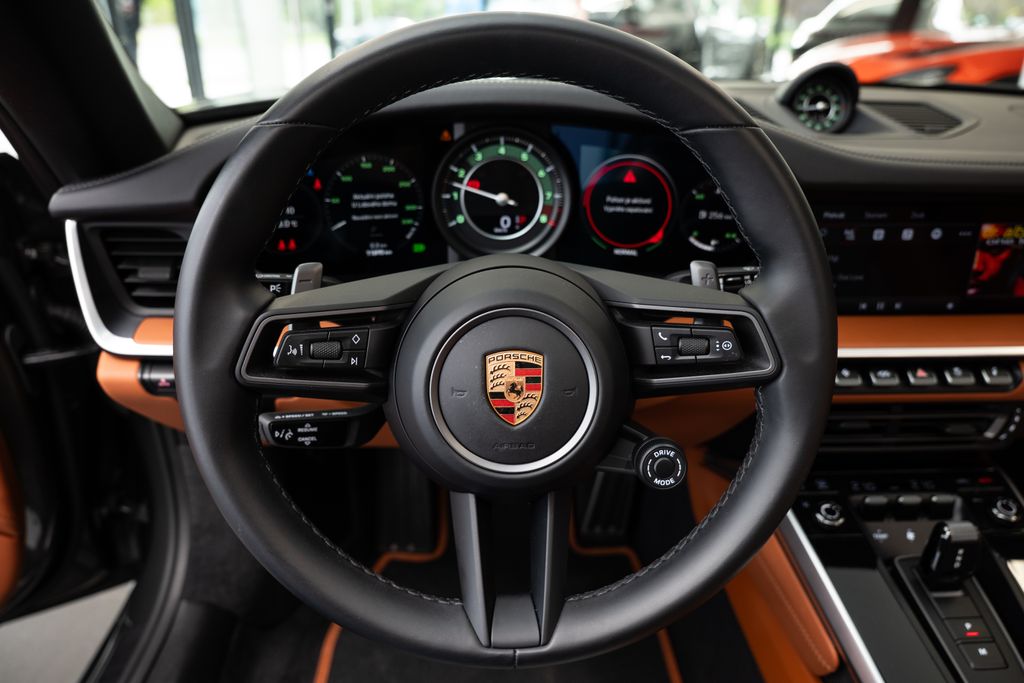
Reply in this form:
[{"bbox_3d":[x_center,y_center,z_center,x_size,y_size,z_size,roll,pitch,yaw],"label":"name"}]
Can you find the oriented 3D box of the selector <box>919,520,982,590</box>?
[{"bbox_3d":[0.356,0.173,0.555,0.031,0.050,0.025,-1,22,-2],"label":"selector"}]

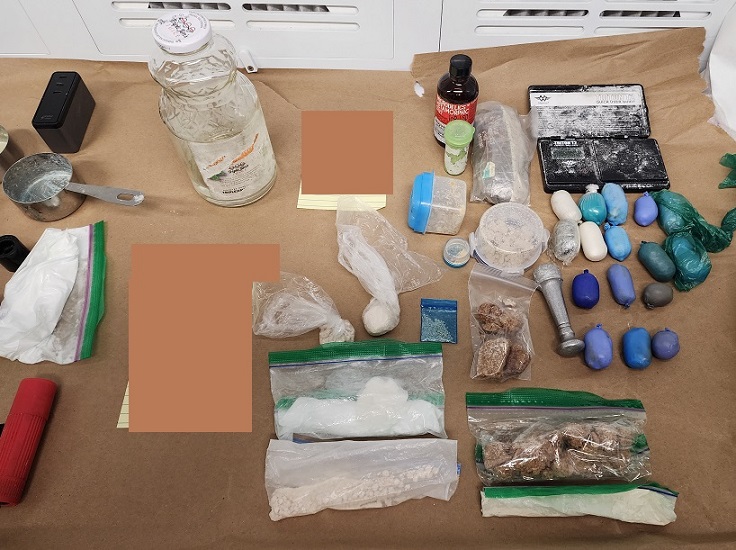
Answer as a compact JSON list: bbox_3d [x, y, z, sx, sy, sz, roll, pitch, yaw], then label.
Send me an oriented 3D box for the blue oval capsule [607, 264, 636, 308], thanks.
[{"bbox_3d":[0.259,0.010,0.498,0.024,0.024,0.048,1,58,2],"label":"blue oval capsule"}]

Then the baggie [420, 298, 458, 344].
[{"bbox_3d":[0.072,0.046,0.492,0.038,0.005,0.050,3,58,4],"label":"baggie"}]

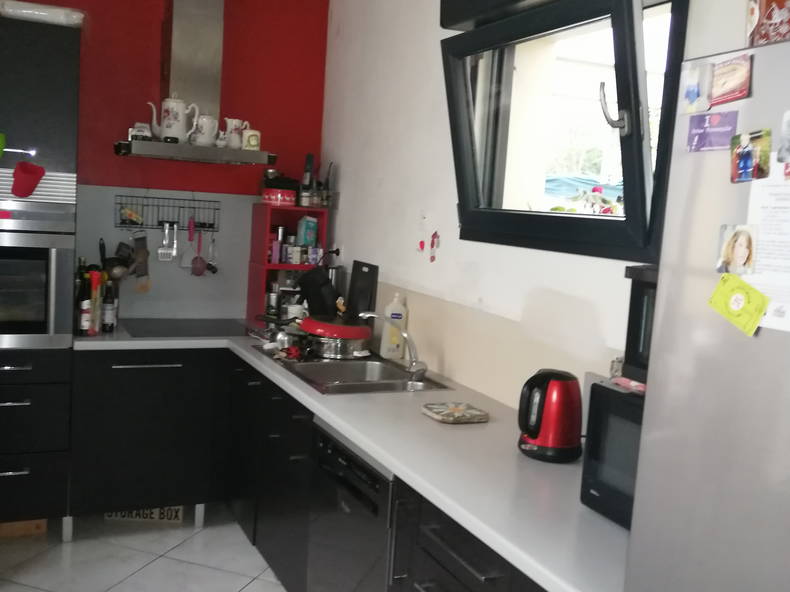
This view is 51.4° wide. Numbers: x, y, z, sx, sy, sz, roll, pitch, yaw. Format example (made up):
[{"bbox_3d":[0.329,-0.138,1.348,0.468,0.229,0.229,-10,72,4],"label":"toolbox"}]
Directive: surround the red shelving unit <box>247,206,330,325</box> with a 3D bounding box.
[{"bbox_3d":[-0.548,-0.146,4.135,0.305,0.597,0.300,1,7,-26],"label":"red shelving unit"}]

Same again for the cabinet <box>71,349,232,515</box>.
[{"bbox_3d":[-1.187,0.532,3.817,0.620,0.700,0.600,1,7,-26],"label":"cabinet"}]

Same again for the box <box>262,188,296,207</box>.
[{"bbox_3d":[-0.571,-0.485,4.051,0.168,0.072,0.120,3,7,-14],"label":"box"}]

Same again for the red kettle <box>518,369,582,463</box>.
[{"bbox_3d":[0.437,0.319,2.255,0.200,0.238,0.170,1,7,-30],"label":"red kettle"}]

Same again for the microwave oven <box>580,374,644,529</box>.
[{"bbox_3d":[0.677,0.359,1.748,0.350,0.300,0.470,1,7,-26],"label":"microwave oven"}]

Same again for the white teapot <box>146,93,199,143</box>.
[{"bbox_3d":[-0.977,-0.779,3.612,0.222,0.206,0.125,1,7,-28],"label":"white teapot"}]

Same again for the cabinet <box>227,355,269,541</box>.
[{"bbox_3d":[-0.369,0.621,3.562,0.590,0.700,0.520,1,7,-26],"label":"cabinet"}]

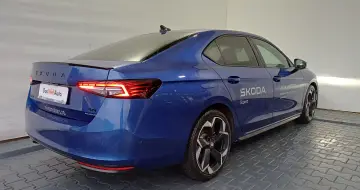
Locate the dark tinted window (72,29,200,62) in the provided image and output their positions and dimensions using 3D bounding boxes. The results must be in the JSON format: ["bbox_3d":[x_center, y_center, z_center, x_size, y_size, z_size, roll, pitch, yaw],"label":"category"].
[{"bbox_3d":[-0.535,-0.511,2.623,1.320,0.100,0.820,8,30,42],"label":"dark tinted window"}]

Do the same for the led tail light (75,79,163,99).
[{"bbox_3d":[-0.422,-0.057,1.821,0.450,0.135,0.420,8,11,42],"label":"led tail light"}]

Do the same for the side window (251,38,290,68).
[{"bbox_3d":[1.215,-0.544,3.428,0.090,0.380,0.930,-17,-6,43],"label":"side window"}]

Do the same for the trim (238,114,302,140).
[{"bbox_3d":[1.262,0.384,3.405,0.050,0.080,1.900,8,11,42],"label":"trim"}]

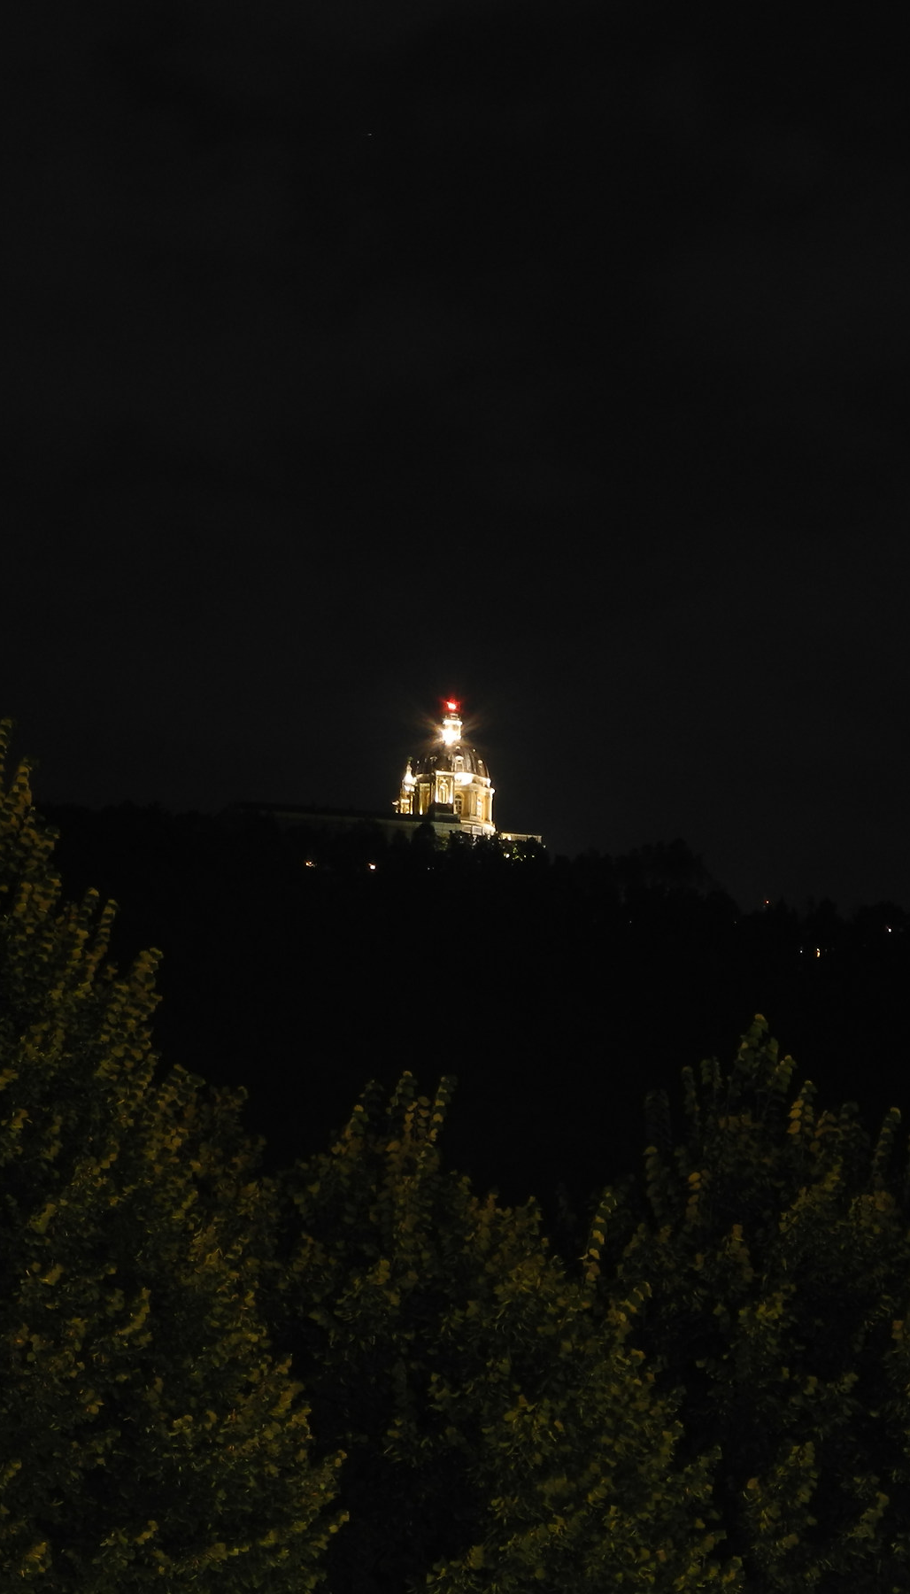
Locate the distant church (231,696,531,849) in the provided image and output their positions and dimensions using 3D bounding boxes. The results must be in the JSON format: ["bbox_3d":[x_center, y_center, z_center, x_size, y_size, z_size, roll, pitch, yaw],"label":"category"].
[{"bbox_3d":[-21.351,1.830,2517.397,100.000,75.000,54.000,4,-11,-14],"label":"distant church"}]

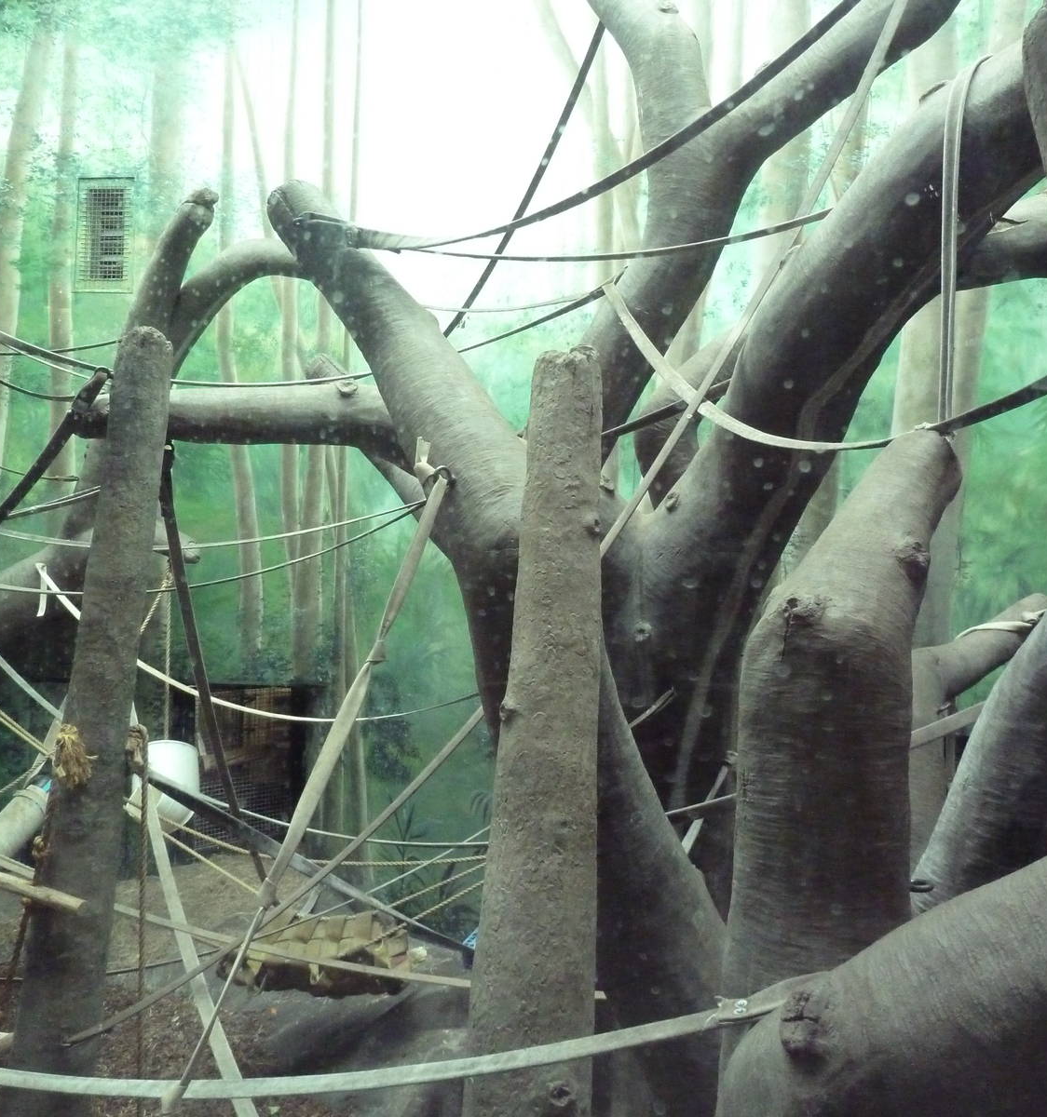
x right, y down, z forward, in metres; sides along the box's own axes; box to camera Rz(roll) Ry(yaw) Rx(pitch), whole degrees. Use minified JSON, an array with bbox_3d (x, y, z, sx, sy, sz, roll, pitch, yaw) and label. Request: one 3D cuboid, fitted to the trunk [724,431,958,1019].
[{"bbox_3d":[0.766,0.429,2.600,0.550,1.450,0.460,1,-1,9],"label":"trunk"}]

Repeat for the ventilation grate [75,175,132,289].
[{"bbox_3d":[-2.470,-1.906,6.350,0.345,0.680,0.045,1,-1,3],"label":"ventilation grate"}]

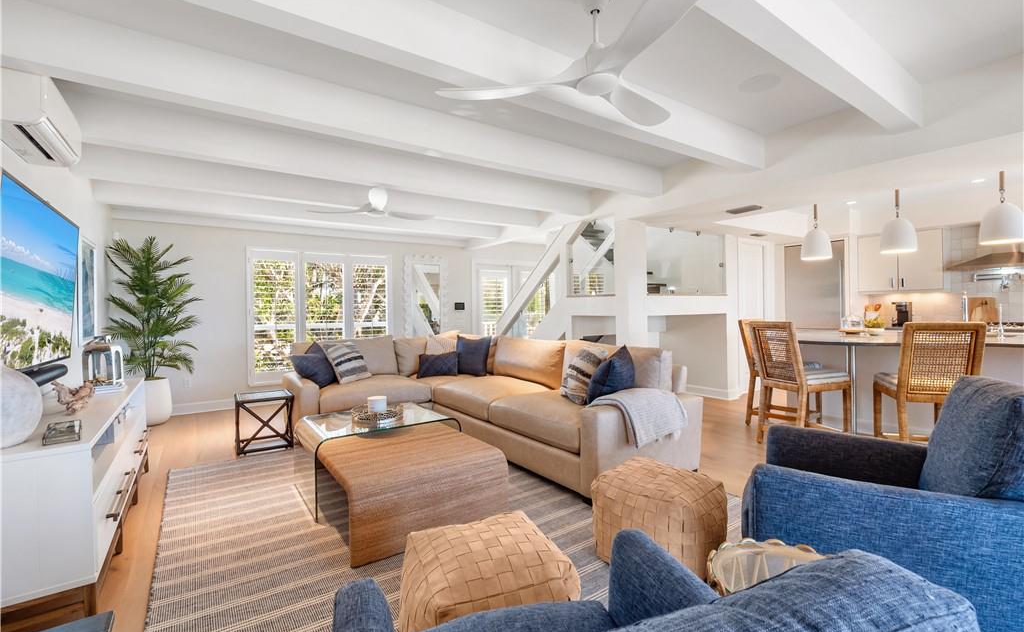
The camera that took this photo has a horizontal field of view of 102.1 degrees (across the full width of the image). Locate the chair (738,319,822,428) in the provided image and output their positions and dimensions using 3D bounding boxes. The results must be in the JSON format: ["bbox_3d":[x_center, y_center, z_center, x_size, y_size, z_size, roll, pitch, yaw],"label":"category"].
[{"bbox_3d":[2.780,0.590,4.270,0.580,1.050,0.470,0,0,-36],"label":"chair"}]

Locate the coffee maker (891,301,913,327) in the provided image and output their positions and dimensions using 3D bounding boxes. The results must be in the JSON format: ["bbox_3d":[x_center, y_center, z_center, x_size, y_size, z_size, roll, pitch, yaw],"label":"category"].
[{"bbox_3d":[5.220,-0.030,5.550,0.250,0.330,0.180,0,0,3],"label":"coffee maker"}]

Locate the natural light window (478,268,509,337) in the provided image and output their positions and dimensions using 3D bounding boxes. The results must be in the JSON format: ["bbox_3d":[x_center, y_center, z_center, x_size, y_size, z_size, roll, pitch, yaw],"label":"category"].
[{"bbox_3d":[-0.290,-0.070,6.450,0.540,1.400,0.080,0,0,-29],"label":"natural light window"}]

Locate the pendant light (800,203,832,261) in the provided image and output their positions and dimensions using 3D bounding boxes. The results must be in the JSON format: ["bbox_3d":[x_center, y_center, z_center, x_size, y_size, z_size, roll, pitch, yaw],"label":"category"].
[{"bbox_3d":[3.170,-0.880,4.320,0.280,0.580,0.280,0,0,-36],"label":"pendant light"}]

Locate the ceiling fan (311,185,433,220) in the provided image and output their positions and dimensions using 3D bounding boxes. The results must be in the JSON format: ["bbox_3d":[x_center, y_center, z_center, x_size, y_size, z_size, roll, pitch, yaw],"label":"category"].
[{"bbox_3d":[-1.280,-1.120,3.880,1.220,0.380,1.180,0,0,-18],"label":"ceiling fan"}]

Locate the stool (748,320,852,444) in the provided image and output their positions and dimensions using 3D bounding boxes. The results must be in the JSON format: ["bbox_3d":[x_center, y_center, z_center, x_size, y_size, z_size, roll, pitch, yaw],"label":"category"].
[{"bbox_3d":[2.460,0.590,3.570,0.580,1.050,0.470,0,0,-23],"label":"stool"}]

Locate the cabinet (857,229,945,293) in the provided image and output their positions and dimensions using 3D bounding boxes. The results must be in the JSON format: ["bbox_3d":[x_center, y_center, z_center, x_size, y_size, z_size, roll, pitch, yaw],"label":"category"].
[{"bbox_3d":[5.330,-0.730,5.680,0.330,0.800,0.860,0,0,-36],"label":"cabinet"}]

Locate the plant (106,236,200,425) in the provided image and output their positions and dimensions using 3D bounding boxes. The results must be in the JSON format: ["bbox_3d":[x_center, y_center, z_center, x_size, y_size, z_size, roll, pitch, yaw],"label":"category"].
[{"bbox_3d":[-3.700,0.145,4.300,0.800,1.940,0.780,0,0,-27],"label":"plant"}]

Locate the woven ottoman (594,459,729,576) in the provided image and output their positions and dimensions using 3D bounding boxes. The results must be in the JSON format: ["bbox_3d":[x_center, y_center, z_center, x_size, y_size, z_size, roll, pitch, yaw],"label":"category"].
[{"bbox_3d":[0.722,0.938,2.010,0.480,0.365,0.480,0,0,36],"label":"woven ottoman"}]

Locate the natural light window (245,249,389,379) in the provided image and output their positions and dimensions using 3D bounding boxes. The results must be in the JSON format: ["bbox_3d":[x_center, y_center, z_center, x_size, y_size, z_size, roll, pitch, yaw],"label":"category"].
[{"bbox_3d":[-2.430,0.000,5.370,1.700,1.670,0.090,0,0,-29],"label":"natural light window"}]

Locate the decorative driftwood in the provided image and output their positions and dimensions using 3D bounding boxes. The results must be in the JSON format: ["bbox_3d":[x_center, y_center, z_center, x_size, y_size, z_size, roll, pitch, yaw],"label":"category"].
[{"bbox_3d":[-2.030,0.375,1.920,0.130,0.140,0.210,0,0,-36],"label":"decorative driftwood"}]

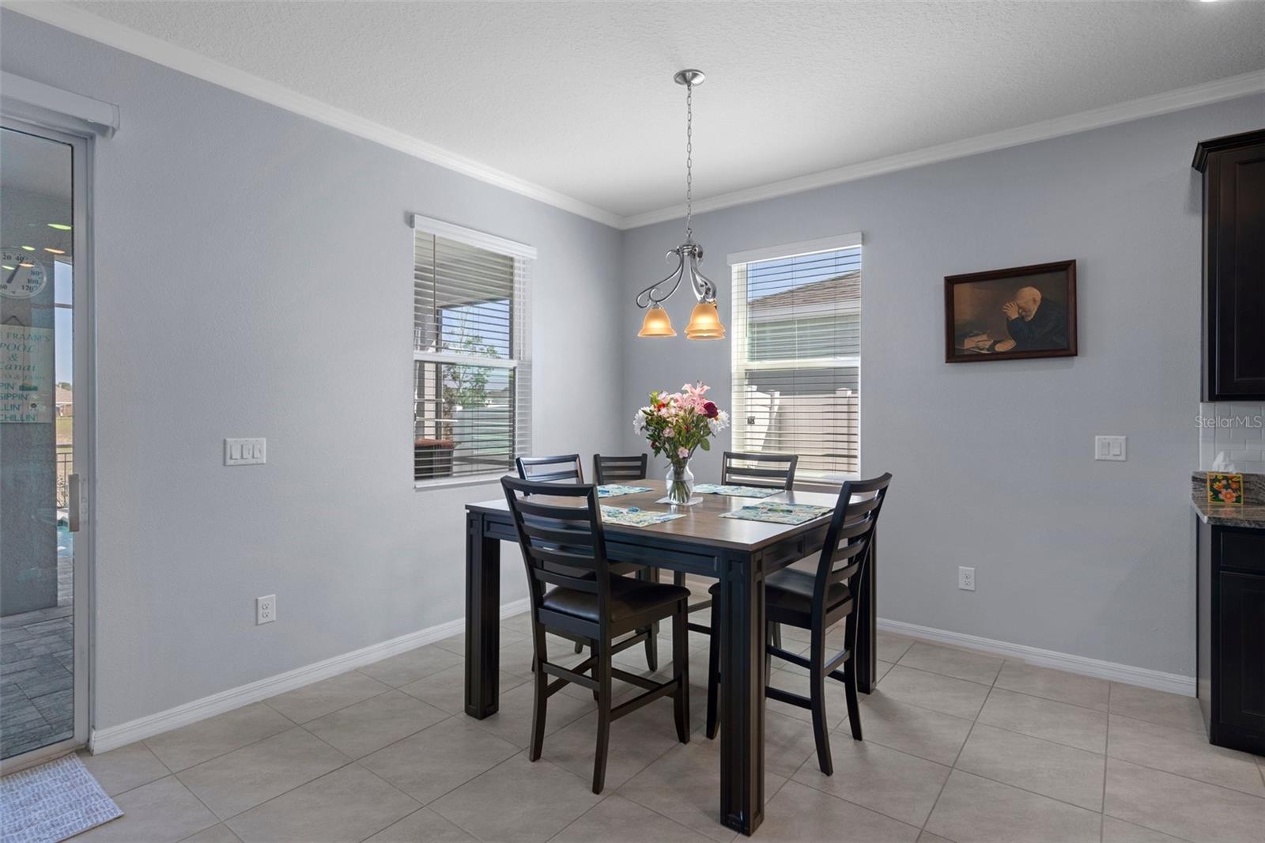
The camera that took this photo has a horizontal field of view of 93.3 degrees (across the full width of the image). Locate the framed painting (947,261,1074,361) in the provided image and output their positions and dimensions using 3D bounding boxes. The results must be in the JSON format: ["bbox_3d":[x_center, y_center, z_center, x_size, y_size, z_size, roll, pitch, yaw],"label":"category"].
[{"bbox_3d":[2.026,-0.577,3.225,0.595,0.487,0.030,1,1,36],"label":"framed painting"}]

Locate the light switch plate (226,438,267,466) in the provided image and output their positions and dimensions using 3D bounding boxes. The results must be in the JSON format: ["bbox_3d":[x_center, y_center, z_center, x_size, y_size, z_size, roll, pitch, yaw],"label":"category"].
[{"bbox_3d":[-1.754,0.138,2.710,0.010,0.120,0.168,1,1,40],"label":"light switch plate"}]

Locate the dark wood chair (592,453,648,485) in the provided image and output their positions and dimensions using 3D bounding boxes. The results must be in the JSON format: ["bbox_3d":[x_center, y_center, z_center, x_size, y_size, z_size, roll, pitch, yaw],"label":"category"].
[{"bbox_3d":[-0.081,0.762,4.143,0.430,1.020,0.520,0,1,-6],"label":"dark wood chair"}]

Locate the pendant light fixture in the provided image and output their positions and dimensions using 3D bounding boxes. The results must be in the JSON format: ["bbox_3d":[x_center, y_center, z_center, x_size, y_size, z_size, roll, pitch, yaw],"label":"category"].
[{"bbox_3d":[0.217,-0.957,2.692,0.410,1.175,0.430,0,1,5],"label":"pendant light fixture"}]

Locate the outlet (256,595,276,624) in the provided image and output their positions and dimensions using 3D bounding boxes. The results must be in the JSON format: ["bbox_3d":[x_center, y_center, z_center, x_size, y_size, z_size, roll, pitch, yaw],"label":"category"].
[{"bbox_3d":[-1.706,0.878,2.781,0.010,0.123,0.081,1,1,40],"label":"outlet"}]

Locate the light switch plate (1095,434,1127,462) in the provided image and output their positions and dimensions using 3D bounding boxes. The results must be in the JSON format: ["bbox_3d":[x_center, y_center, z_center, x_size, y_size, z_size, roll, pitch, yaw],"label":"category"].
[{"bbox_3d":[2.392,0.135,2.986,0.121,0.120,0.010,1,1,36],"label":"light switch plate"}]

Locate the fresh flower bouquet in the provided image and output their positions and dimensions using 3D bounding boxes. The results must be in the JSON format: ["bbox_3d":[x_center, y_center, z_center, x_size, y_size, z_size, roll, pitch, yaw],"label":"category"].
[{"bbox_3d":[0.231,0.099,2.792,0.440,0.560,0.410,0,1,5],"label":"fresh flower bouquet"}]

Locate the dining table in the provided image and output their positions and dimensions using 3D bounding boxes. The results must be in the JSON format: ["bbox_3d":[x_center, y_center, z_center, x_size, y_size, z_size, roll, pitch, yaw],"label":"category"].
[{"bbox_3d":[0.231,0.836,2.824,1.370,0.915,1.360,1,1,36],"label":"dining table"}]

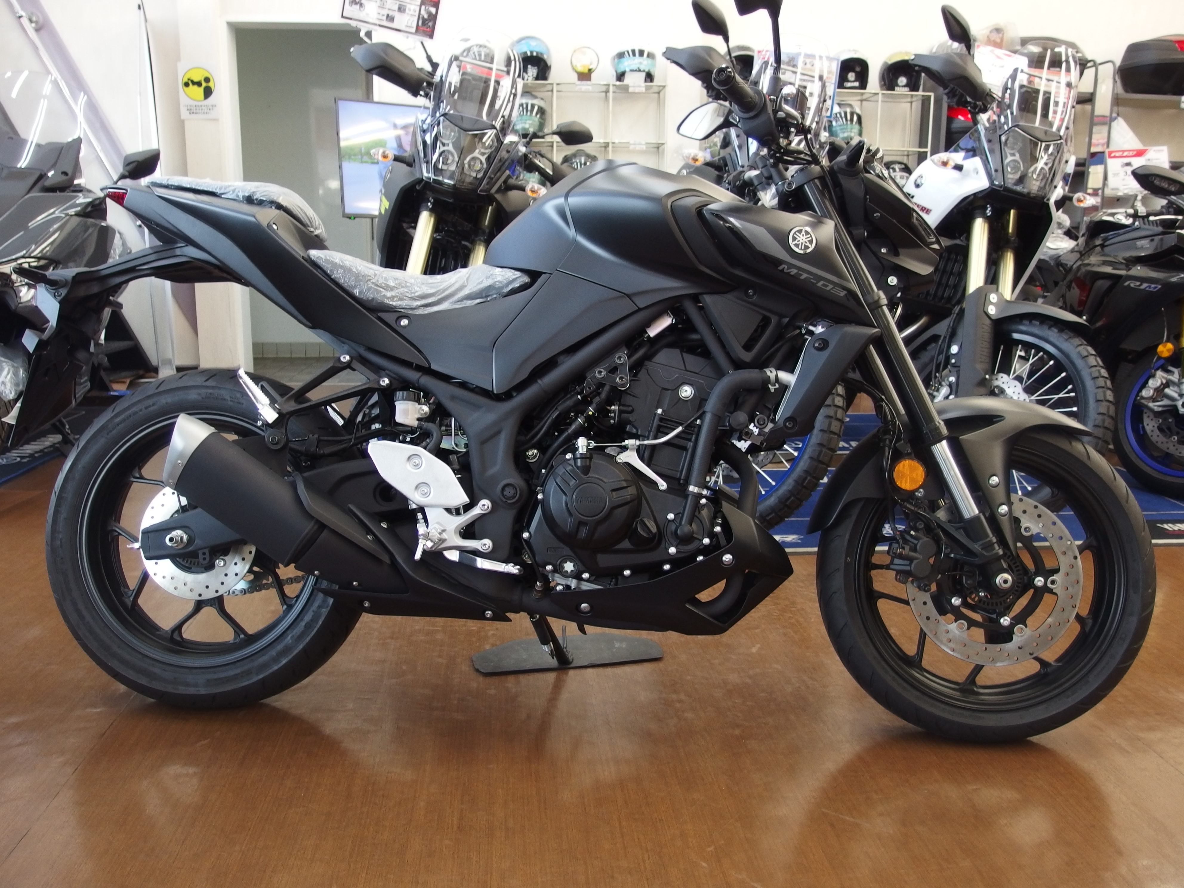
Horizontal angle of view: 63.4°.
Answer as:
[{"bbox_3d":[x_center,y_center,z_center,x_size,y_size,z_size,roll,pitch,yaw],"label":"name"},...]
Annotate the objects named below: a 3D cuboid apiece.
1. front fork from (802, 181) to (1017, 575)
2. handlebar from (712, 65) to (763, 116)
[{"bbox_3d":[0.535,-0.110,1.687,0.120,0.740,0.250,-25,-3,-1],"label":"front fork"},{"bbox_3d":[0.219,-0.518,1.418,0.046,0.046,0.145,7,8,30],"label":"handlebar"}]

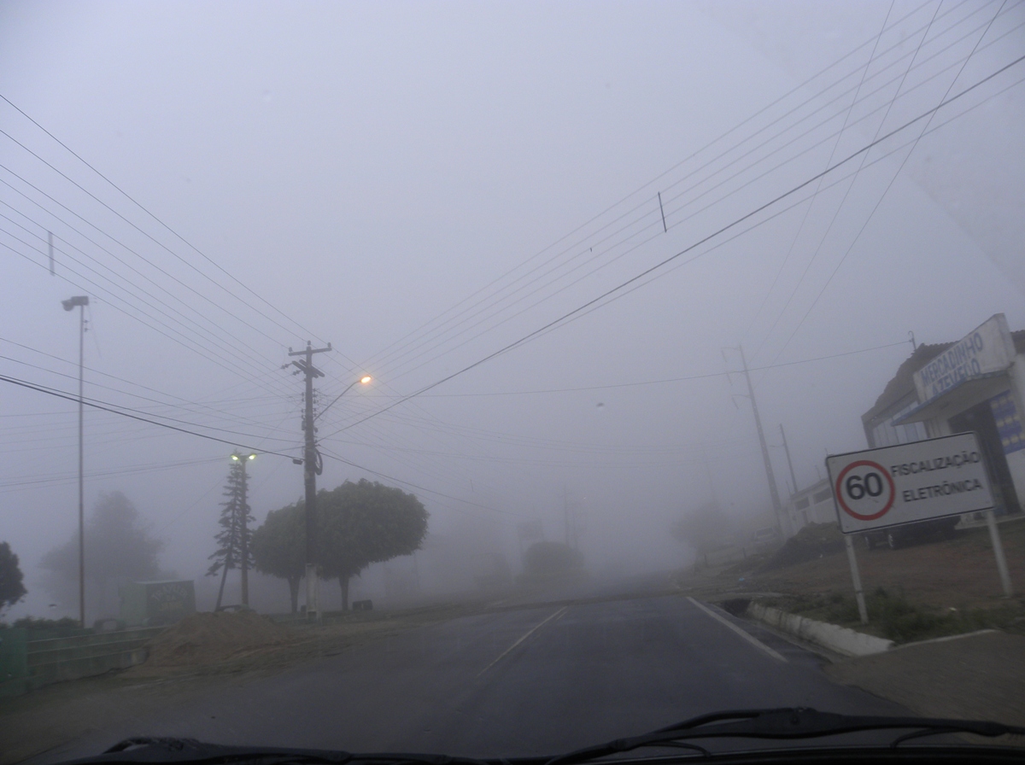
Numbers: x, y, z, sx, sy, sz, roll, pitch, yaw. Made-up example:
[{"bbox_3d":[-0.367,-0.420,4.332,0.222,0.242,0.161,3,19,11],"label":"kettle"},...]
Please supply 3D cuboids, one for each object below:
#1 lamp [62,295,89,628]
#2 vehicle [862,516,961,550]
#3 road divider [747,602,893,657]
[{"bbox_3d":[-16.955,2.806,30.064,1.000,13.228,0.400,2,-17,-29],"label":"lamp"},{"bbox_3d":[11.821,4.270,23.180,1.600,1.450,3.850,-9,-15,9],"label":"vehicle"},{"bbox_3d":[3.941,3.305,10.677,0.250,0.230,7.000,-8,-14,7],"label":"road divider"}]

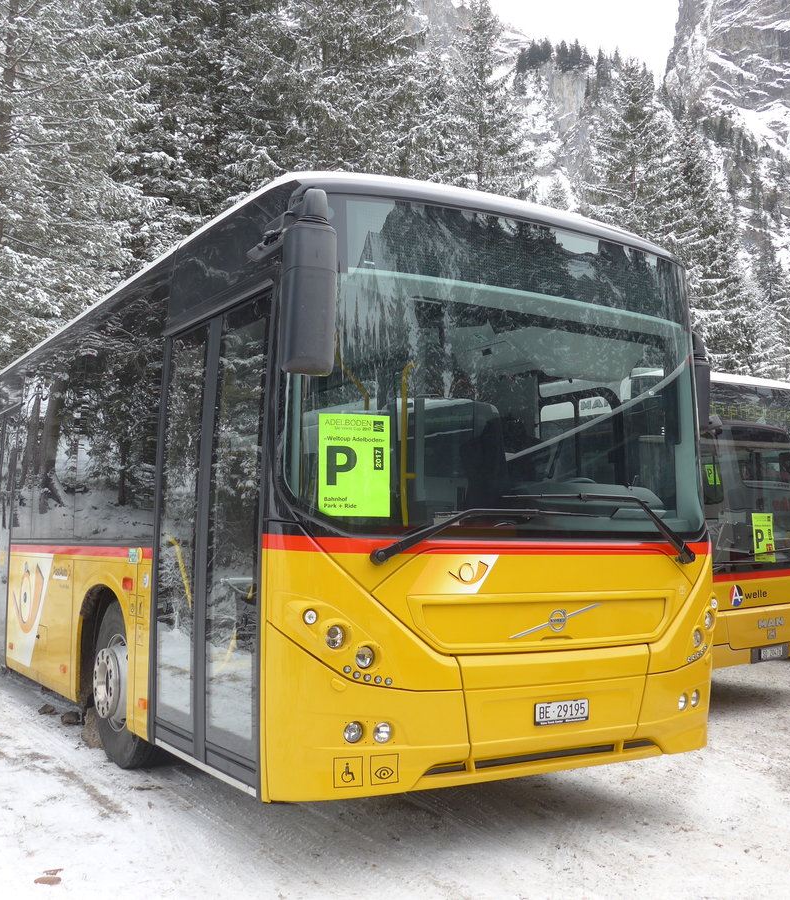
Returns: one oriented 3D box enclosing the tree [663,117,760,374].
[{"bbox_3d":[12.300,-4.519,42.002,6.350,19.550,6.350,-1,-6,16],"label":"tree"}]

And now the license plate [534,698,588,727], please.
[{"bbox_3d":[0.730,1.146,4.386,0.312,0.095,0.020,4,-7,-32],"label":"license plate"}]

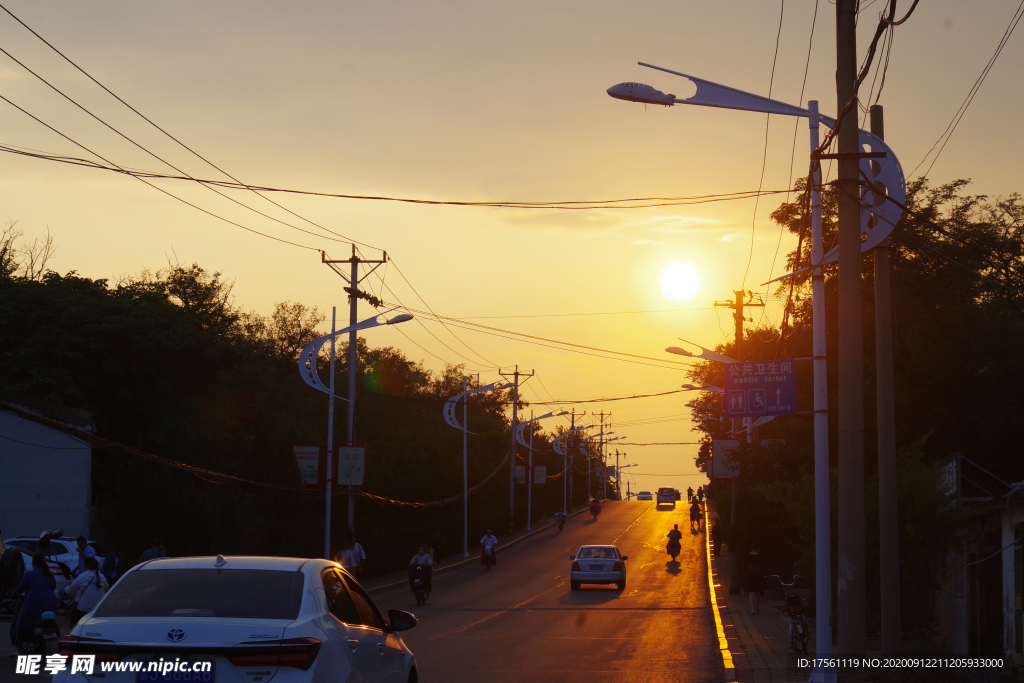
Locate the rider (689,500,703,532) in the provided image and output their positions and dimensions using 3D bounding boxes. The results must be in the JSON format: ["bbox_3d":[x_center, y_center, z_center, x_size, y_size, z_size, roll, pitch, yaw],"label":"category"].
[{"bbox_3d":[11.567,11.000,156.000,0.720,1.750,1.700,0,-5,4],"label":"rider"}]

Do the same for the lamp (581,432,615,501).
[{"bbox_3d":[8.158,12.022,236.135,3.292,7.061,0.360,0,-5,4],"label":"lamp"}]

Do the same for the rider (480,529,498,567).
[{"bbox_3d":[-0.903,8.245,98.000,0.680,1.580,1.700,0,-5,4],"label":"rider"}]

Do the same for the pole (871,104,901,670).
[{"bbox_3d":[4.302,0.589,28.600,0.260,6.700,0.260,-1,-5,4],"label":"pole"}]

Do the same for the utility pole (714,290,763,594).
[{"bbox_3d":[6.498,2.898,71.000,1.420,8.722,0.340,0,-5,4],"label":"utility pole"}]

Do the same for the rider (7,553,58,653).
[{"bbox_3d":[-6.690,3.726,34.600,0.700,1.570,1.720,3,-6,-29],"label":"rider"}]

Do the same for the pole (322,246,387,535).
[{"bbox_3d":[-5.072,2.324,78.800,2.050,10.700,0.350,0,-5,4],"label":"pole"}]

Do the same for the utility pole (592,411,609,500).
[{"bbox_3d":[9.805,12.560,272.655,2.000,9.971,0.360,0,-5,4],"label":"utility pole"}]

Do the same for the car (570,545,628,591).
[{"bbox_3d":[2.916,7.552,82.600,1.700,1.440,4.300,0,-3,4],"label":"car"}]

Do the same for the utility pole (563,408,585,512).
[{"bbox_3d":[5.135,9.959,208.330,2.000,8.671,0.360,0,-5,4],"label":"utility pole"}]

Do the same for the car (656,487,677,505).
[{"bbox_3d":[15.100,15.020,241.000,1.780,1.820,4.600,0,-3,4],"label":"car"}]

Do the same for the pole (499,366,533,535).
[{"bbox_3d":[0.152,6.386,145.000,2.050,10.000,0.350,2,-5,4],"label":"pole"}]

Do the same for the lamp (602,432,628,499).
[{"bbox_3d":[11.410,14.283,281.000,3.300,7.300,0.450,0,-5,4],"label":"lamp"}]

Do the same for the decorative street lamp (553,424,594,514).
[{"bbox_3d":[4.816,9.985,193.805,3.250,7.048,0.360,0,-5,4],"label":"decorative street lamp"}]

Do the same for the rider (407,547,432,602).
[{"bbox_3d":[-2.690,6.806,72.200,0.720,1.630,1.750,0,-3,4],"label":"rider"}]

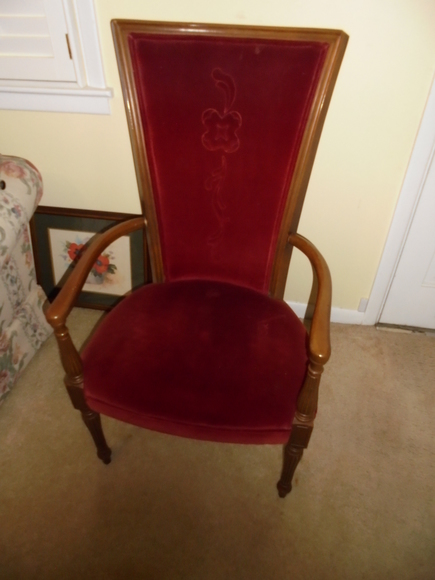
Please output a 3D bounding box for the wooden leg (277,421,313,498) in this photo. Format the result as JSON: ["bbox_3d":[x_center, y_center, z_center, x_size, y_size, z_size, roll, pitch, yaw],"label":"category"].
[{"bbox_3d":[0.204,0.486,1.201,0.054,0.374,0.054,7,39,8],"label":"wooden leg"}]

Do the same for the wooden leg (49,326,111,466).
[{"bbox_3d":[-0.357,0.322,1.199,0.057,0.617,0.057,7,39,8],"label":"wooden leg"}]

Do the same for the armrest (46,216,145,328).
[{"bbox_3d":[-0.293,-0.053,1.106,0.132,0.089,0.416,7,39,8],"label":"armrest"}]

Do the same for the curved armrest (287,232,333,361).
[{"bbox_3d":[0.212,0.011,1.038,0.132,0.089,0.416,7,39,8],"label":"curved armrest"}]

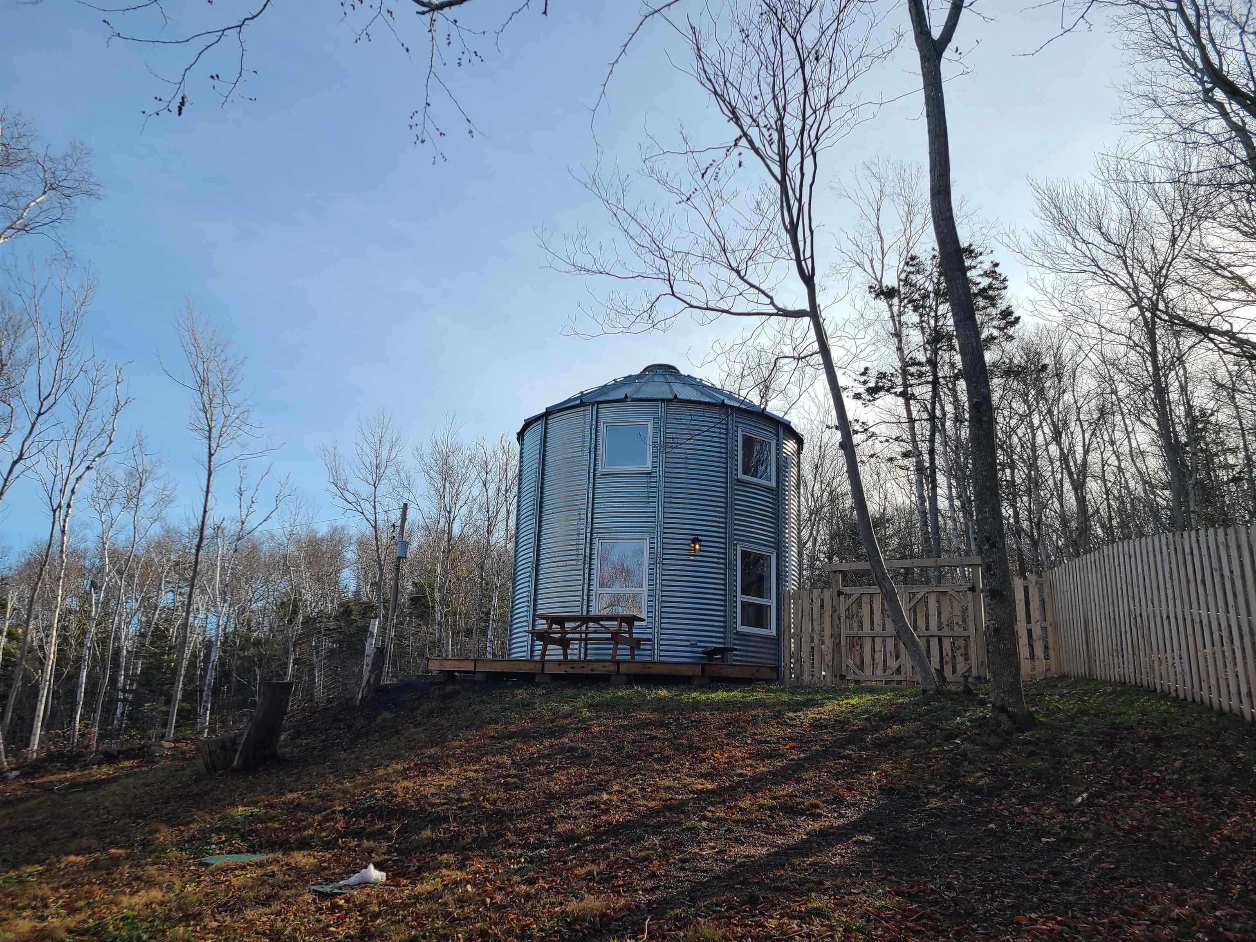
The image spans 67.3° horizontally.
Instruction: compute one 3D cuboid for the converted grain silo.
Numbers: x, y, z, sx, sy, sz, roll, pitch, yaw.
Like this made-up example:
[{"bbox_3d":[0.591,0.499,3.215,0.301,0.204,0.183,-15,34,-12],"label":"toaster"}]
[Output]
[{"bbox_3d":[0.688,1.154,21.607,6.600,7.350,6.600,3,-14,-3],"label":"converted grain silo"}]

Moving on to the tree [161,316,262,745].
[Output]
[{"bbox_3d":[-10.039,0.928,22.011,2.700,10.300,2.600,8,-15,-24],"label":"tree"}]

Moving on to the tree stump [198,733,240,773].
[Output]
[{"bbox_3d":[-6.018,4.138,13.869,0.600,0.550,0.600,7,-15,-21],"label":"tree stump"}]

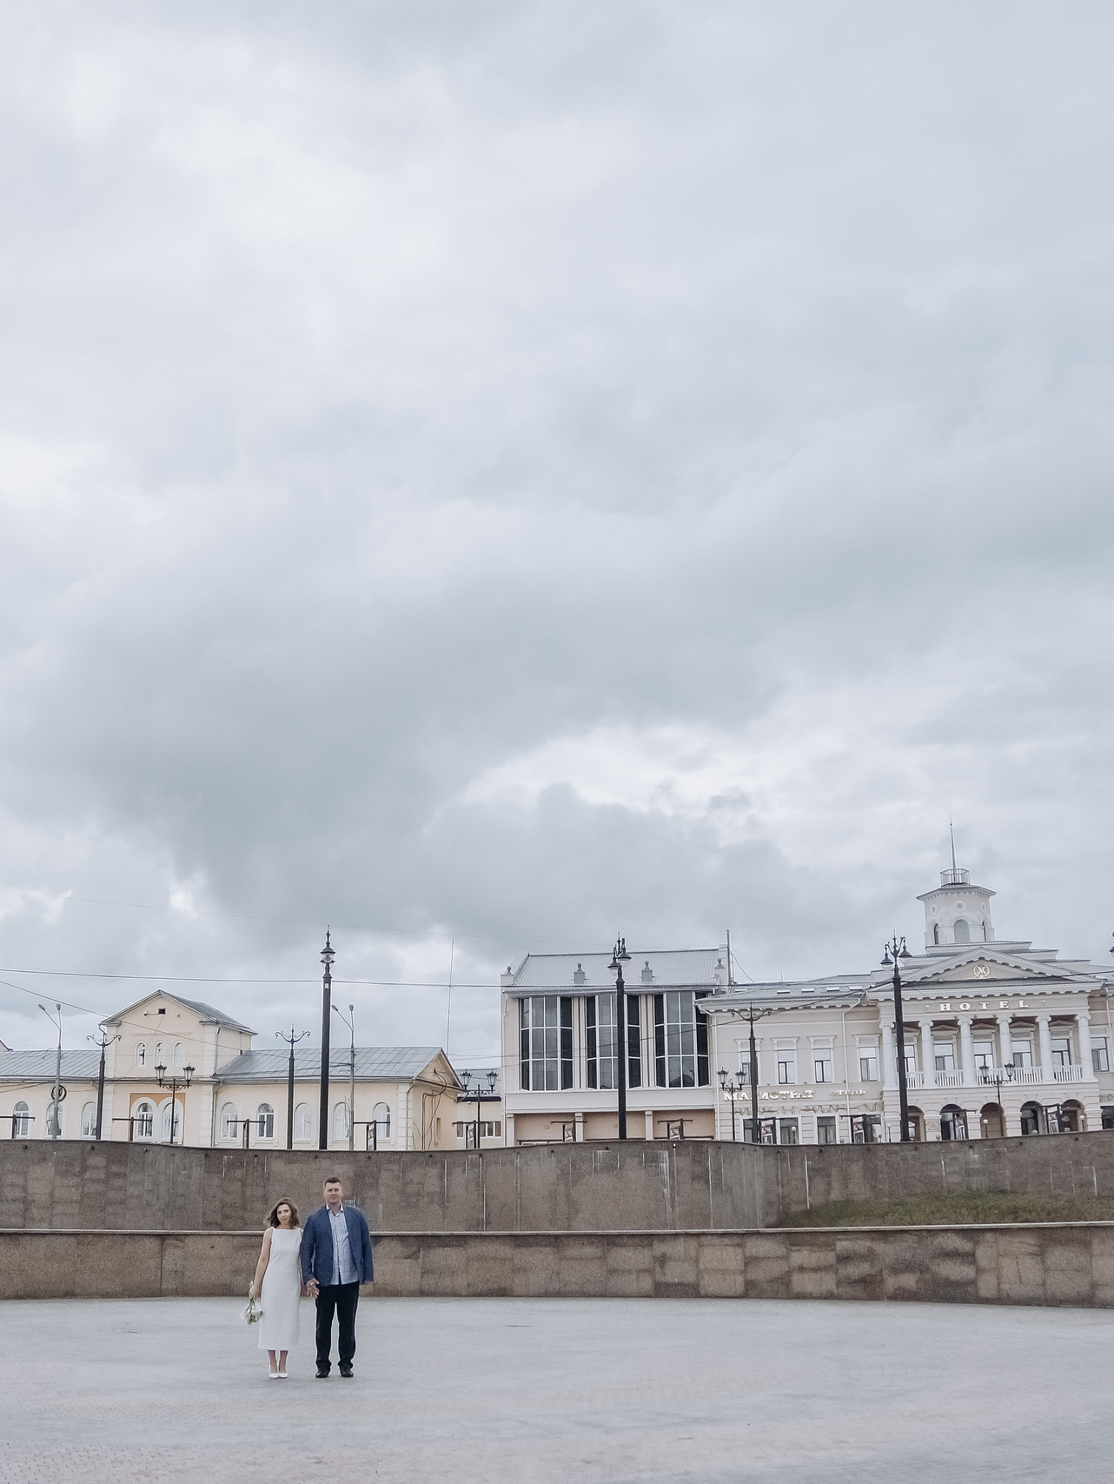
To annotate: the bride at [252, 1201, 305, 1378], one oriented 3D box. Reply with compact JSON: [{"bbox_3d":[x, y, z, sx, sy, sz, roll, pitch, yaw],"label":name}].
[{"bbox_3d":[-2.688,5.256,14.292,0.500,1.640,0.320,2,-18,-10],"label":"bride"}]

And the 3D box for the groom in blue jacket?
[{"bbox_3d":[-2.130,5.162,14.342,0.690,1.820,0.360,2,-18,-8],"label":"groom in blue jacket"}]

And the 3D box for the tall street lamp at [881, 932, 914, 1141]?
[{"bbox_3d":[13.564,12.032,58.454,0.550,9.000,2.000,4,-18,-13],"label":"tall street lamp"}]

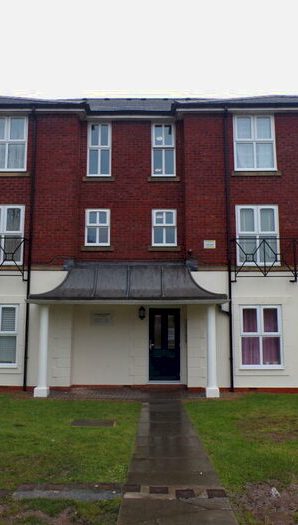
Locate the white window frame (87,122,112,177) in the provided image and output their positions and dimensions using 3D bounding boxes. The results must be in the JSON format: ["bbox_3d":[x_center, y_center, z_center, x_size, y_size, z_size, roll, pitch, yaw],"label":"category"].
[{"bbox_3d":[-1.365,-3.125,13.512,0.669,1.564,0.120,0,-8,1],"label":"white window frame"}]

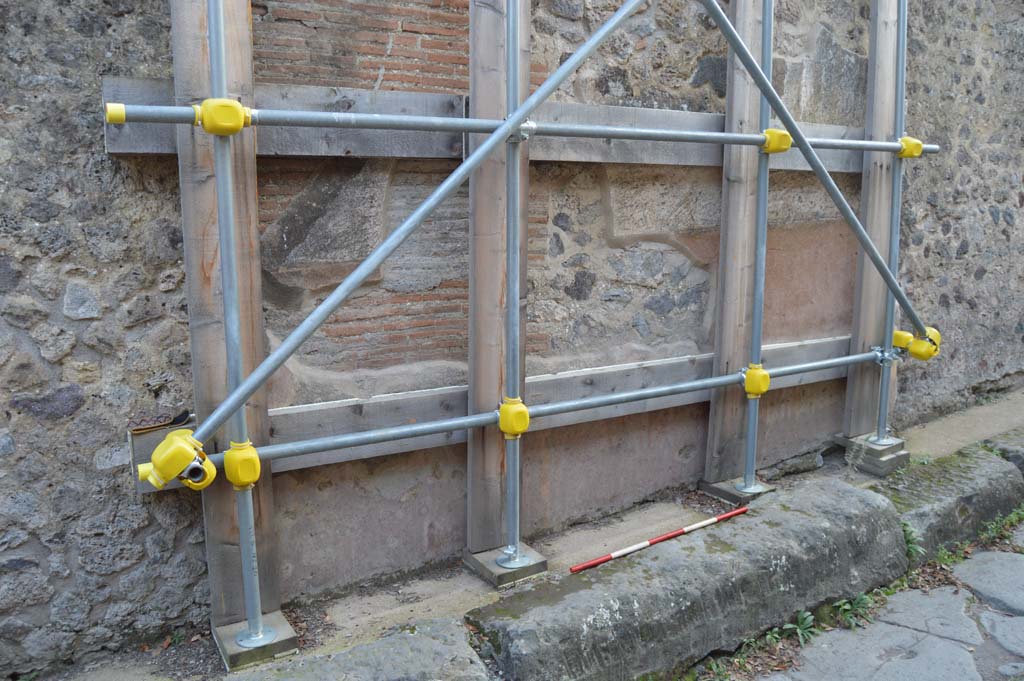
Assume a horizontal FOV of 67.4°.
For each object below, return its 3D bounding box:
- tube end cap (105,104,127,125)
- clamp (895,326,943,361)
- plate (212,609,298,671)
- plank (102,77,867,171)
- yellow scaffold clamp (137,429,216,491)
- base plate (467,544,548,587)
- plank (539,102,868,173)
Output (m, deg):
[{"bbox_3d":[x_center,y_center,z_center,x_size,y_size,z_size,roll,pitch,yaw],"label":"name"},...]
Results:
[{"bbox_3d":[-1.075,-0.619,2.086,0.054,0.054,0.054,-6,11,-28],"label":"tube end cap"},{"bbox_3d":[2.123,0.011,4.013,0.155,0.155,0.190,-6,11,-28],"label":"clamp"},{"bbox_3d":[-0.876,1.002,2.616,0.232,0.054,0.275,-6,11,-30],"label":"plate"},{"bbox_3d":[0.347,-0.843,3.165,3.580,0.230,0.050,-6,11,-28],"label":"plank"},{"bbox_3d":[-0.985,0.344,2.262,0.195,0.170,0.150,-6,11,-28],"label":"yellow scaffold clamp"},{"bbox_3d":[-0.026,0.882,3.076,0.235,0.050,0.280,-6,11,-28],"label":"base plate"},{"bbox_3d":[0.894,-0.901,3.468,2.340,0.230,0.050,-6,11,-28],"label":"plank"}]

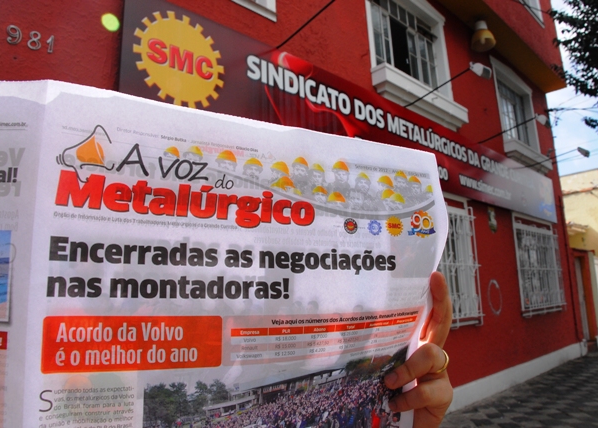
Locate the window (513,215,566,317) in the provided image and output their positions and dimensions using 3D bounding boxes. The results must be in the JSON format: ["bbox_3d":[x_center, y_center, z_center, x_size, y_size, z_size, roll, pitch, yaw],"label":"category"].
[{"bbox_3d":[4.474,0.956,8.952,0.207,1.779,2.154,-12,-14,42],"label":"window"}]

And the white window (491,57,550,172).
[{"bbox_3d":[4.354,-1.872,9.436,0.295,1.829,2.227,-12,-14,42],"label":"white window"}]

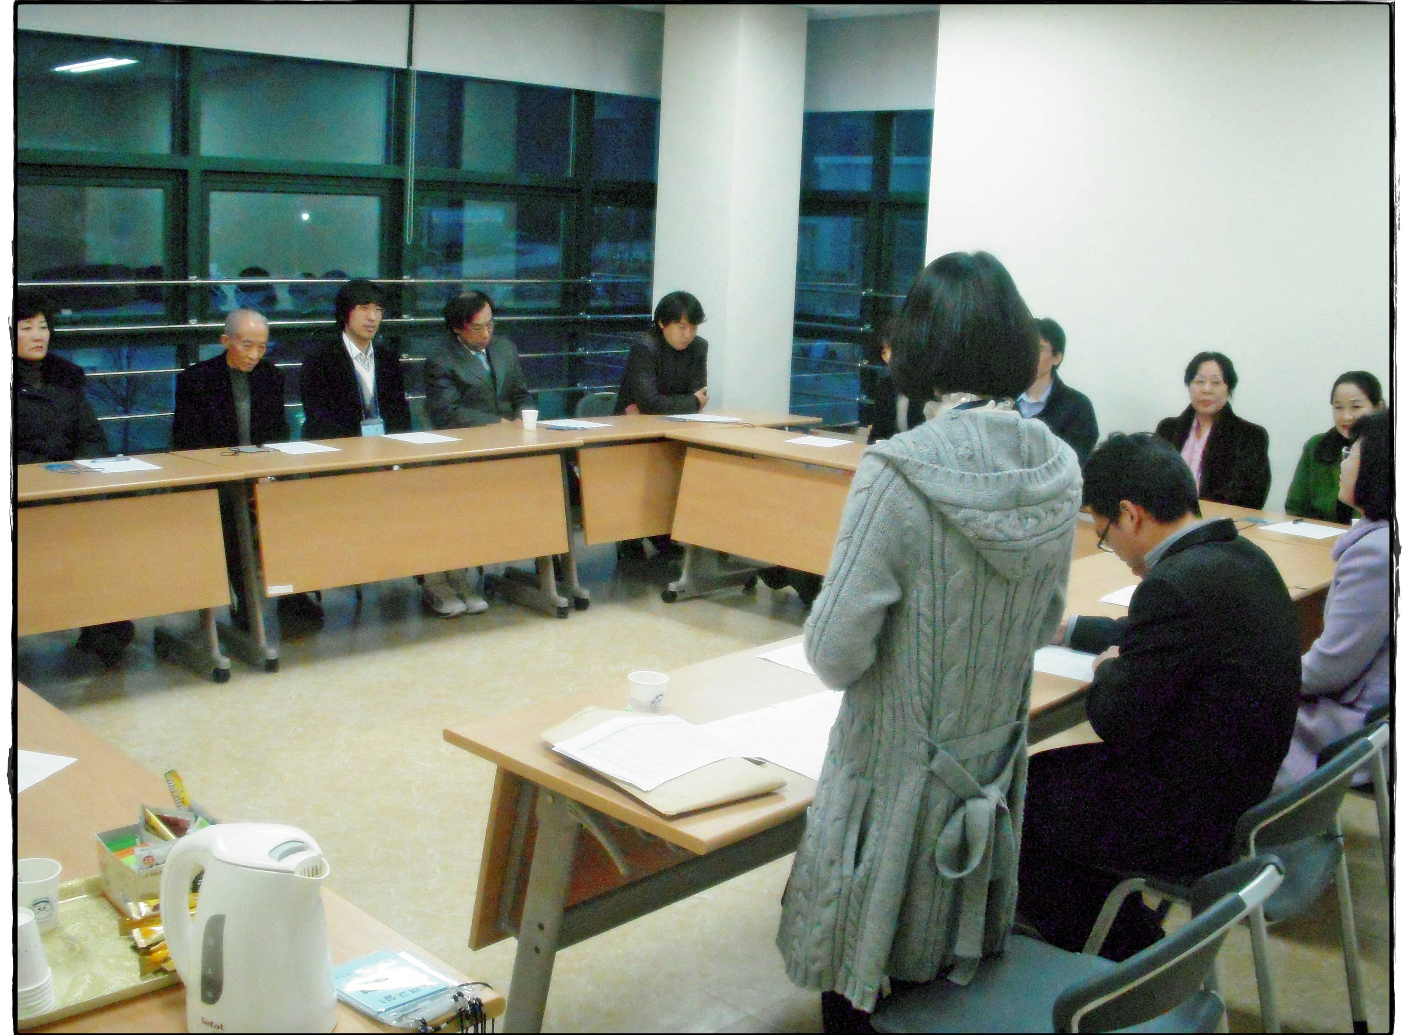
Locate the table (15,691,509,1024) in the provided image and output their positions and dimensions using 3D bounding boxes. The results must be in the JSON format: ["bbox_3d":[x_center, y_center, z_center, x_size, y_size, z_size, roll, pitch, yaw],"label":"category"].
[{"bbox_3d":[-0.974,0.826,2.177,0.600,0.735,1.500,-8,14,-42],"label":"table"}]

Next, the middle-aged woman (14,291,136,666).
[{"bbox_3d":[-2.314,-0.148,5.550,0.520,1.290,0.750,-8,15,-42],"label":"middle-aged woman"}]

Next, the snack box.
[{"bbox_3d":[-0.687,0.451,1.987,0.135,0.074,0.135,-7,13,-39],"label":"snack box"}]

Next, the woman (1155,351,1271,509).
[{"bbox_3d":[1.803,0.022,5.647,0.760,1.240,0.500,-8,14,-43],"label":"woman"}]

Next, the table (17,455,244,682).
[{"bbox_3d":[-2.293,0.242,4.934,0.600,0.720,1.500,11,14,42],"label":"table"}]

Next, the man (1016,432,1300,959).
[{"bbox_3d":[0.824,0.461,3.062,0.510,1.260,0.710,-7,14,-40],"label":"man"}]

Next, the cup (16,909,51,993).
[{"bbox_3d":[-0.722,0.448,1.612,0.072,0.076,0.072,2,10,0],"label":"cup"}]

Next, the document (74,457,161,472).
[{"bbox_3d":[-2.007,-0.182,5.302,0.210,0.005,0.290,-7,14,-41],"label":"document"}]

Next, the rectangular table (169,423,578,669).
[{"bbox_3d":[-1.261,0.083,6.163,1.500,0.735,0.600,-8,14,-43],"label":"rectangular table"}]

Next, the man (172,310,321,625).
[{"bbox_3d":[-1.787,-0.180,6.120,0.520,1.250,0.760,-8,14,-43],"label":"man"}]

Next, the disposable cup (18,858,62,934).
[{"bbox_3d":[-0.834,0.476,1.915,0.075,0.076,0.075,2,11,0],"label":"disposable cup"}]

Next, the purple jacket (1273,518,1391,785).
[{"bbox_3d":[1.518,0.319,3.450,0.460,0.620,0.450,11,14,42],"label":"purple jacket"}]

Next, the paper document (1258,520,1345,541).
[{"bbox_3d":[1.893,0.035,4.853,0.210,0.005,0.280,12,14,43],"label":"paper document"}]

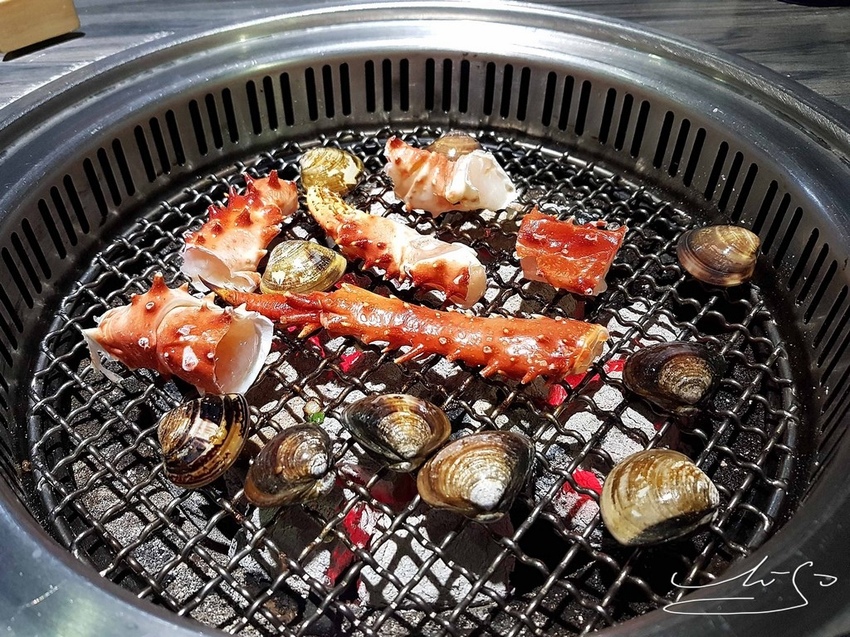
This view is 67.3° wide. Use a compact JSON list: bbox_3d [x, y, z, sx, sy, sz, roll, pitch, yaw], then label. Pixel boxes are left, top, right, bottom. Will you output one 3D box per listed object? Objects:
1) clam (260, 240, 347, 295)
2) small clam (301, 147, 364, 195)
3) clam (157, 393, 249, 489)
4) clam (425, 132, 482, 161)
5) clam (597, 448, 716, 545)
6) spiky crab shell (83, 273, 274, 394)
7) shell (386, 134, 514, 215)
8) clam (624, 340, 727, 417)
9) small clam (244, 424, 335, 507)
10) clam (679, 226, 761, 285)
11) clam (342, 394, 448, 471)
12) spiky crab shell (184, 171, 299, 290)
[{"bbox_3d":[-0.054,-0.022,0.284,0.037,0.018,0.029,-18,49,-19],"label":"clam"},{"bbox_3d":[-0.050,-0.078,0.338,0.035,0.019,0.036,5,45,2],"label":"small clam"},{"bbox_3d":[-0.076,0.041,0.220,0.029,0.018,0.037,5,45,2],"label":"clam"},{"bbox_3d":[0.016,-0.091,0.354,0.035,0.019,0.033,1,45,-1],"label":"clam"},{"bbox_3d":[0.076,0.058,0.208,0.040,0.019,0.032,-20,49,-20],"label":"clam"},{"bbox_3d":[-0.092,0.005,0.242,0.063,0.034,0.036,11,46,9],"label":"spiky crab shell"},{"bbox_3d":[0.013,-0.073,0.326,0.065,0.032,0.037,7,45,4],"label":"shell"},{"bbox_3d":[0.095,0.022,0.245,0.038,0.019,0.032,-9,46,-11],"label":"clam"},{"bbox_3d":[-0.045,0.049,0.214,0.026,0.017,0.034,30,51,25],"label":"small clam"},{"bbox_3d":[0.137,-0.031,0.297,0.035,0.021,0.040,35,54,28],"label":"clam"},{"bbox_3d":[-0.010,0.039,0.224,0.038,0.018,0.029,11,46,9],"label":"clam"},{"bbox_3d":[-0.082,-0.042,0.294,0.032,0.027,0.067,16,47,13],"label":"spiky crab shell"}]

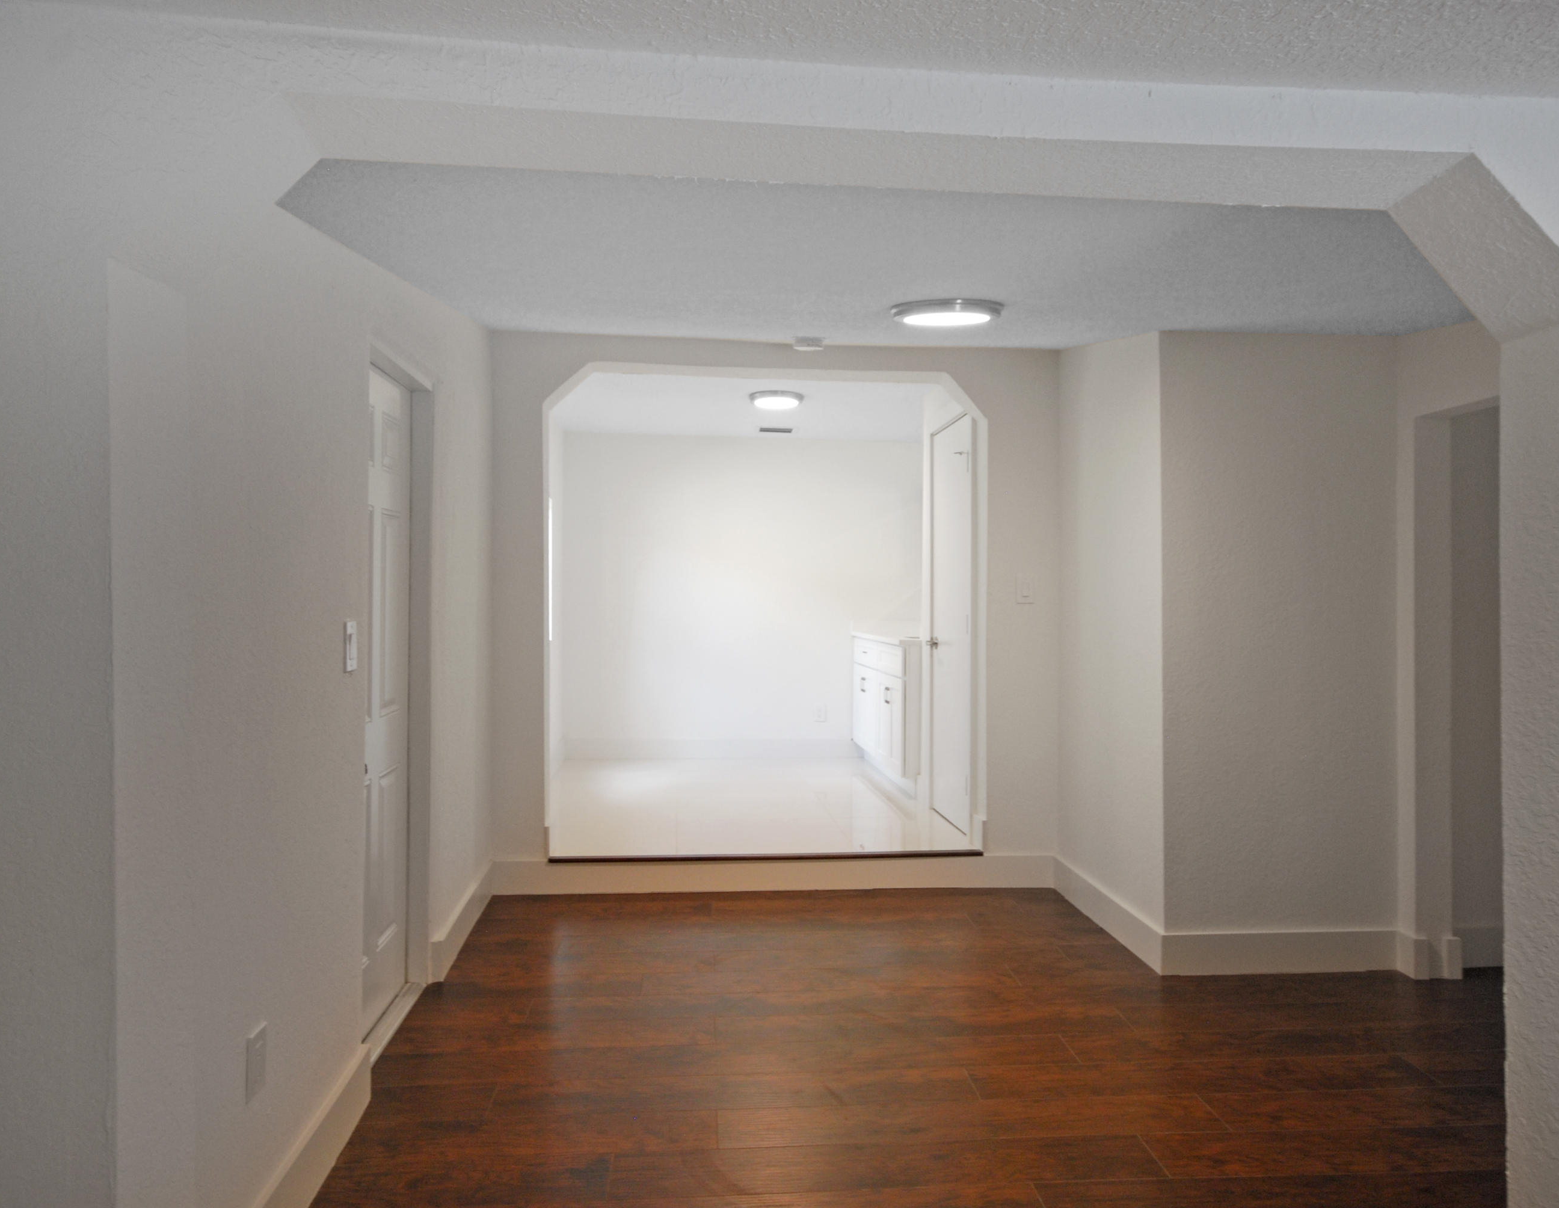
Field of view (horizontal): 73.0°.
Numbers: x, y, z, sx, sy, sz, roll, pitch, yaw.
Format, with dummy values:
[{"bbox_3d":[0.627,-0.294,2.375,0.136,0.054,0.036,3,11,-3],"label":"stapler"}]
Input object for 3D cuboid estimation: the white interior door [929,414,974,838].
[{"bbox_3d":[0.894,0.099,5.395,0.045,2.025,0.683,0,1,-5],"label":"white interior door"}]

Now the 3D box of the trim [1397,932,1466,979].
[{"bbox_3d":[2.258,1.218,3.657,0.182,0.141,0.108,0,0,-5],"label":"trim"}]

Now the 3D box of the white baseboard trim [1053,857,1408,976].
[{"bbox_3d":[1.692,1.216,4.242,0.870,0.141,1.162,0,0,-5],"label":"white baseboard trim"}]

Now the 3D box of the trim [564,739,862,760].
[{"bbox_3d":[-0.468,1.057,7.668,2.184,0.141,0.018,0,0,-5],"label":"trim"}]

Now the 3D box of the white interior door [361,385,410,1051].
[{"bbox_3d":[-1.234,0.285,3.163,0.040,2.005,0.785,0,0,-5],"label":"white interior door"}]

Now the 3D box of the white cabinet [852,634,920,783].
[{"bbox_3d":[0.931,0.678,6.942,0.610,0.910,1.664,0,0,-5],"label":"white cabinet"}]

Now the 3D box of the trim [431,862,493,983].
[{"bbox_3d":[-1.202,1.202,4.069,0.030,0.141,1.041,0,0,-5],"label":"trim"}]

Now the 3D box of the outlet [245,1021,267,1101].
[{"bbox_3d":[-1.009,0.891,2.037,0.009,0.122,0.082,0,0,-5],"label":"outlet"}]

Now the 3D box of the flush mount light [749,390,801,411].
[{"bbox_3d":[-0.014,-1.191,6.161,0.300,0.064,0.300,0,0,-5],"label":"flush mount light"}]

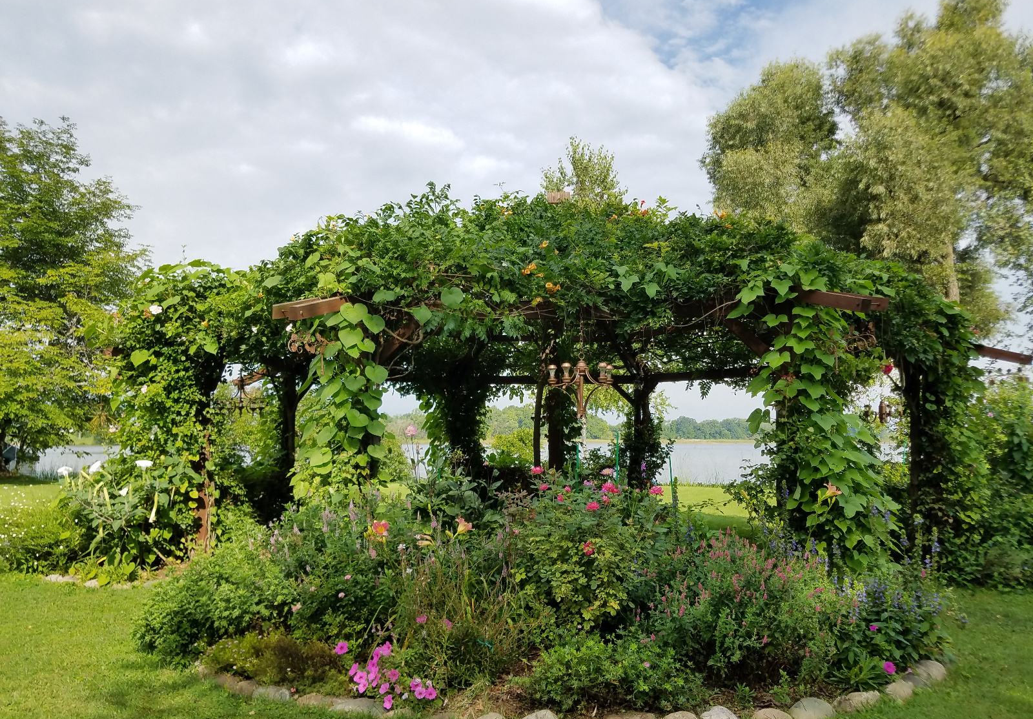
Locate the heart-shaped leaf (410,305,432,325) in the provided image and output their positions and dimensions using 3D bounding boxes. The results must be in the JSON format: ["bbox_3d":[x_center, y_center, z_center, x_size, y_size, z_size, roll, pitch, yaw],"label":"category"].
[{"bbox_3d":[-0.681,-0.320,5.600,0.145,0.145,0.030,1,-21,-7],"label":"heart-shaped leaf"}]

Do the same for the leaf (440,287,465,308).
[{"bbox_3d":[-0.456,-0.442,5.550,0.160,0.155,0.030,0,-21,-5],"label":"leaf"}]

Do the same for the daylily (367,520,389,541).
[{"bbox_3d":[-0.874,1.078,4.900,0.135,0.125,0.110,1,-6,-10],"label":"daylily"}]

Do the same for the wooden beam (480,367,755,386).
[{"bbox_3d":[1.658,0.271,12.700,4.500,0.170,0.180,-1,-6,10],"label":"wooden beam"}]

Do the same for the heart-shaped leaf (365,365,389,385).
[{"bbox_3d":[-0.996,0.110,5.550,0.165,0.150,0.030,1,-26,-10],"label":"heart-shaped leaf"}]

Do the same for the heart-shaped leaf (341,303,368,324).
[{"bbox_3d":[-1.150,-0.326,5.500,0.195,0.175,0.035,1,-28,-12],"label":"heart-shaped leaf"}]

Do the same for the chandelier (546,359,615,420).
[{"bbox_3d":[0.472,0.224,5.750,0.510,0.455,0.510,0,-6,5],"label":"chandelier"}]

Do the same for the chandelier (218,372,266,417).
[{"bbox_3d":[-3.249,0.421,9.200,0.560,0.530,0.560,2,-6,-19],"label":"chandelier"}]

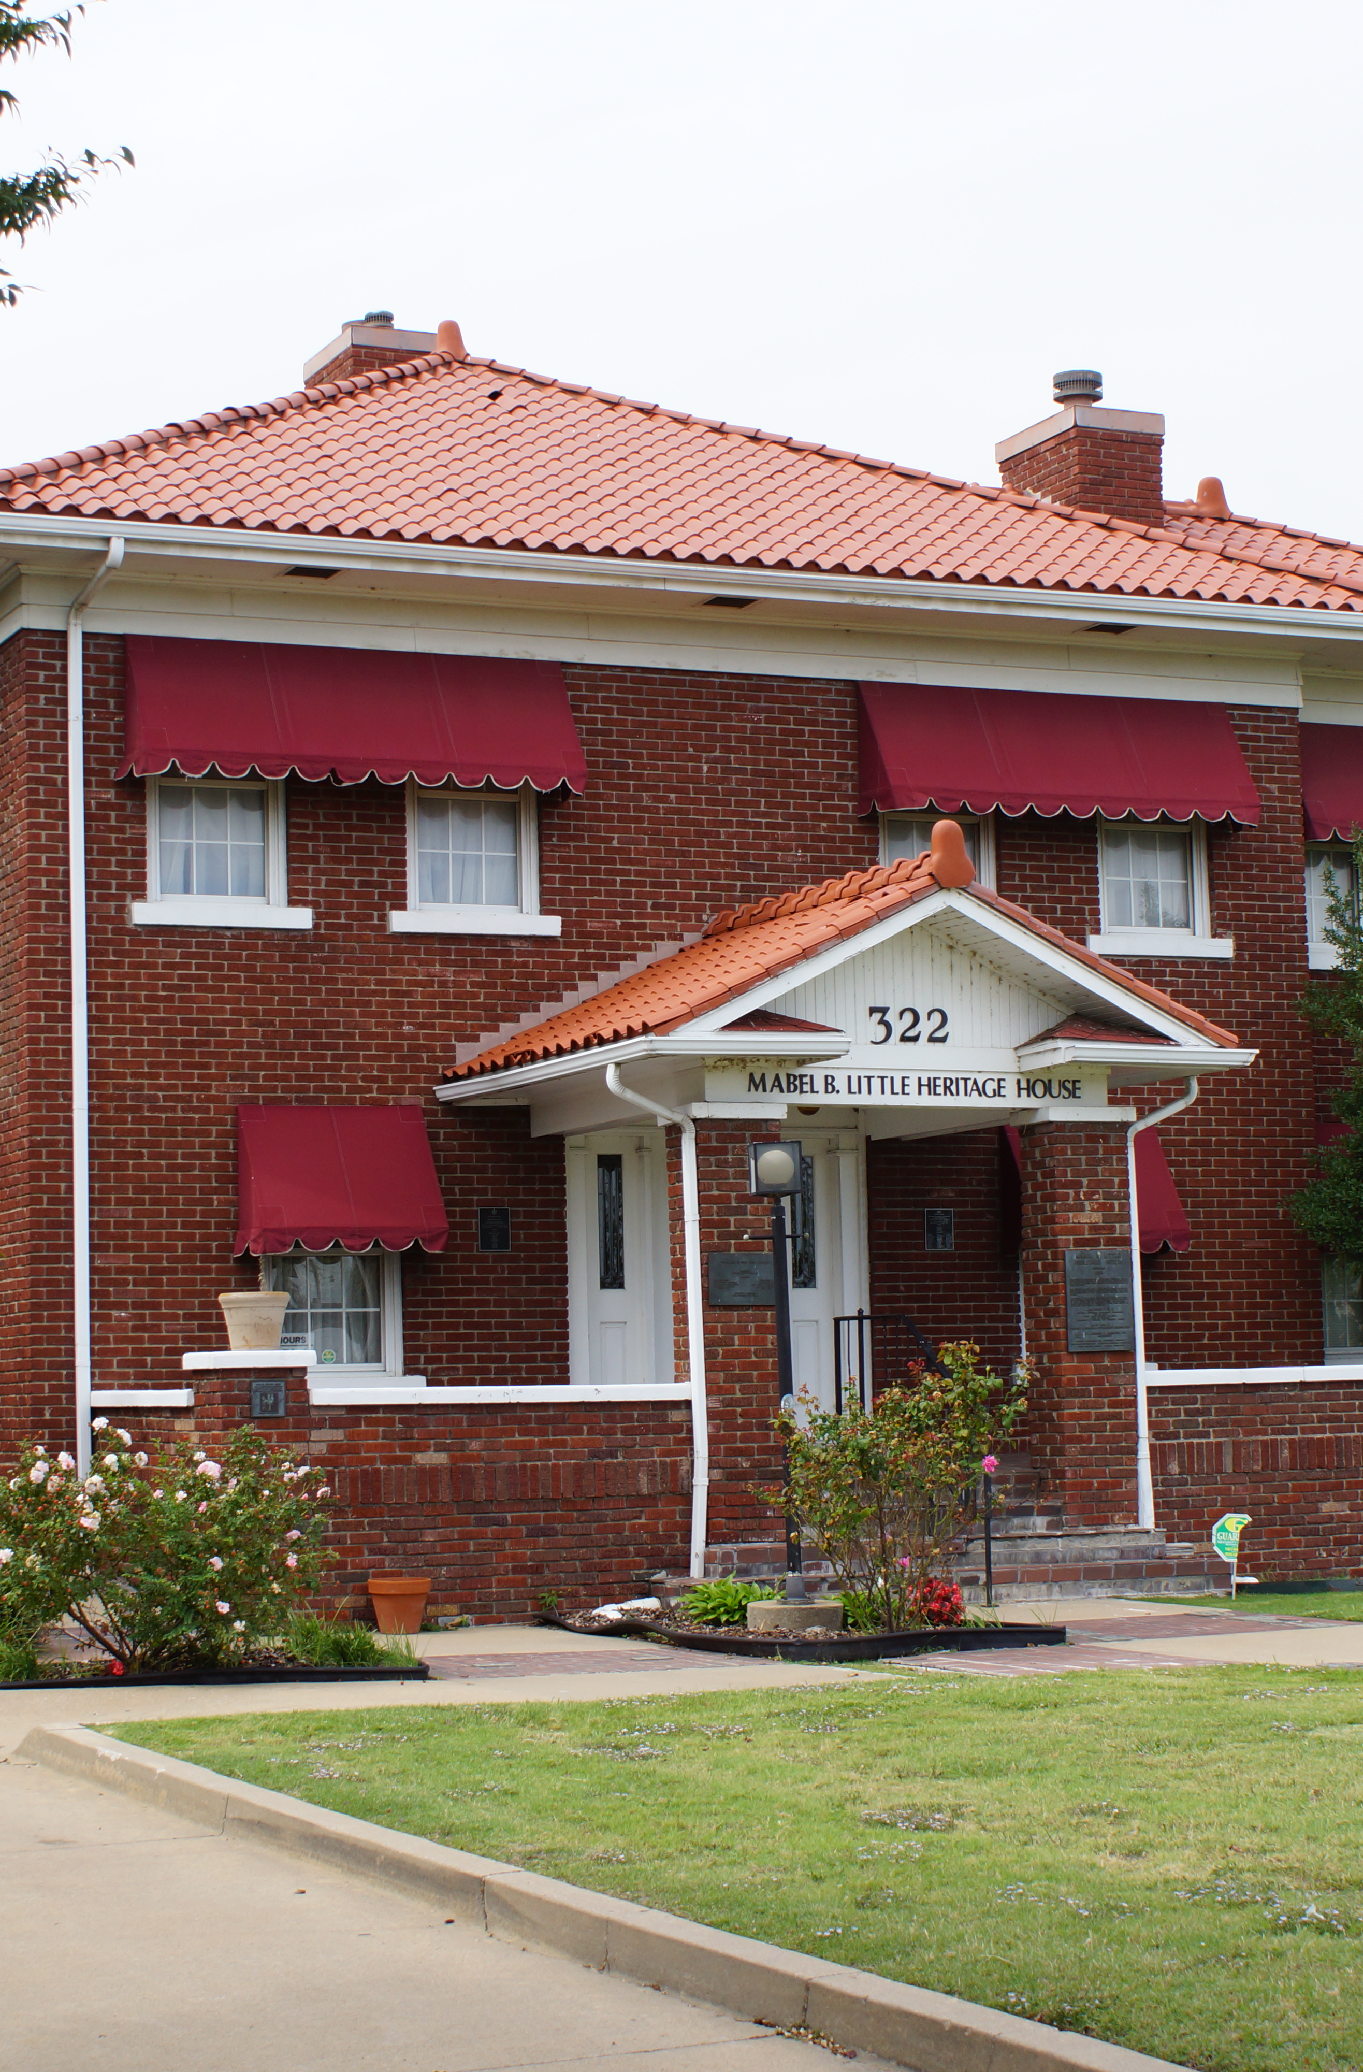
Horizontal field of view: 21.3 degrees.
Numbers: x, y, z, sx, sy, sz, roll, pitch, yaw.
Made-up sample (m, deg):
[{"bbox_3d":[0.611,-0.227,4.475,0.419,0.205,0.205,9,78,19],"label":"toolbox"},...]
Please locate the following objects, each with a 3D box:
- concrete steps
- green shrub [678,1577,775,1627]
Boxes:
[{"bbox_3d":[1.533,3.111,21.098,3.560,0.440,0.700,1,-6,-25],"label":"concrete steps"},{"bbox_3d":[0.245,3.083,19.749,0.510,0.280,0.450,-2,-6,0],"label":"green shrub"}]

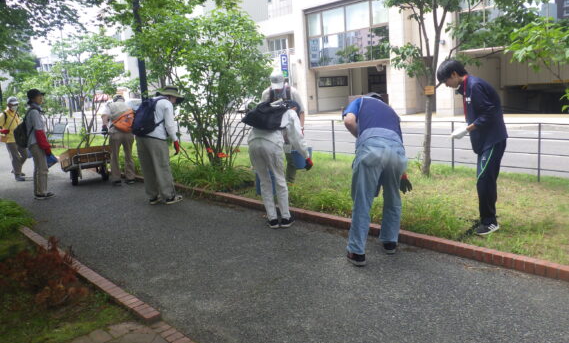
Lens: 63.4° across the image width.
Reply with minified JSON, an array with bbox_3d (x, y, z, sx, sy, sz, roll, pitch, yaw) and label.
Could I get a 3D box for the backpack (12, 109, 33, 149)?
[{"bbox_3d":[-4.083,-0.649,7.200,0.220,0.500,0.310,12,6,-14],"label":"backpack"}]

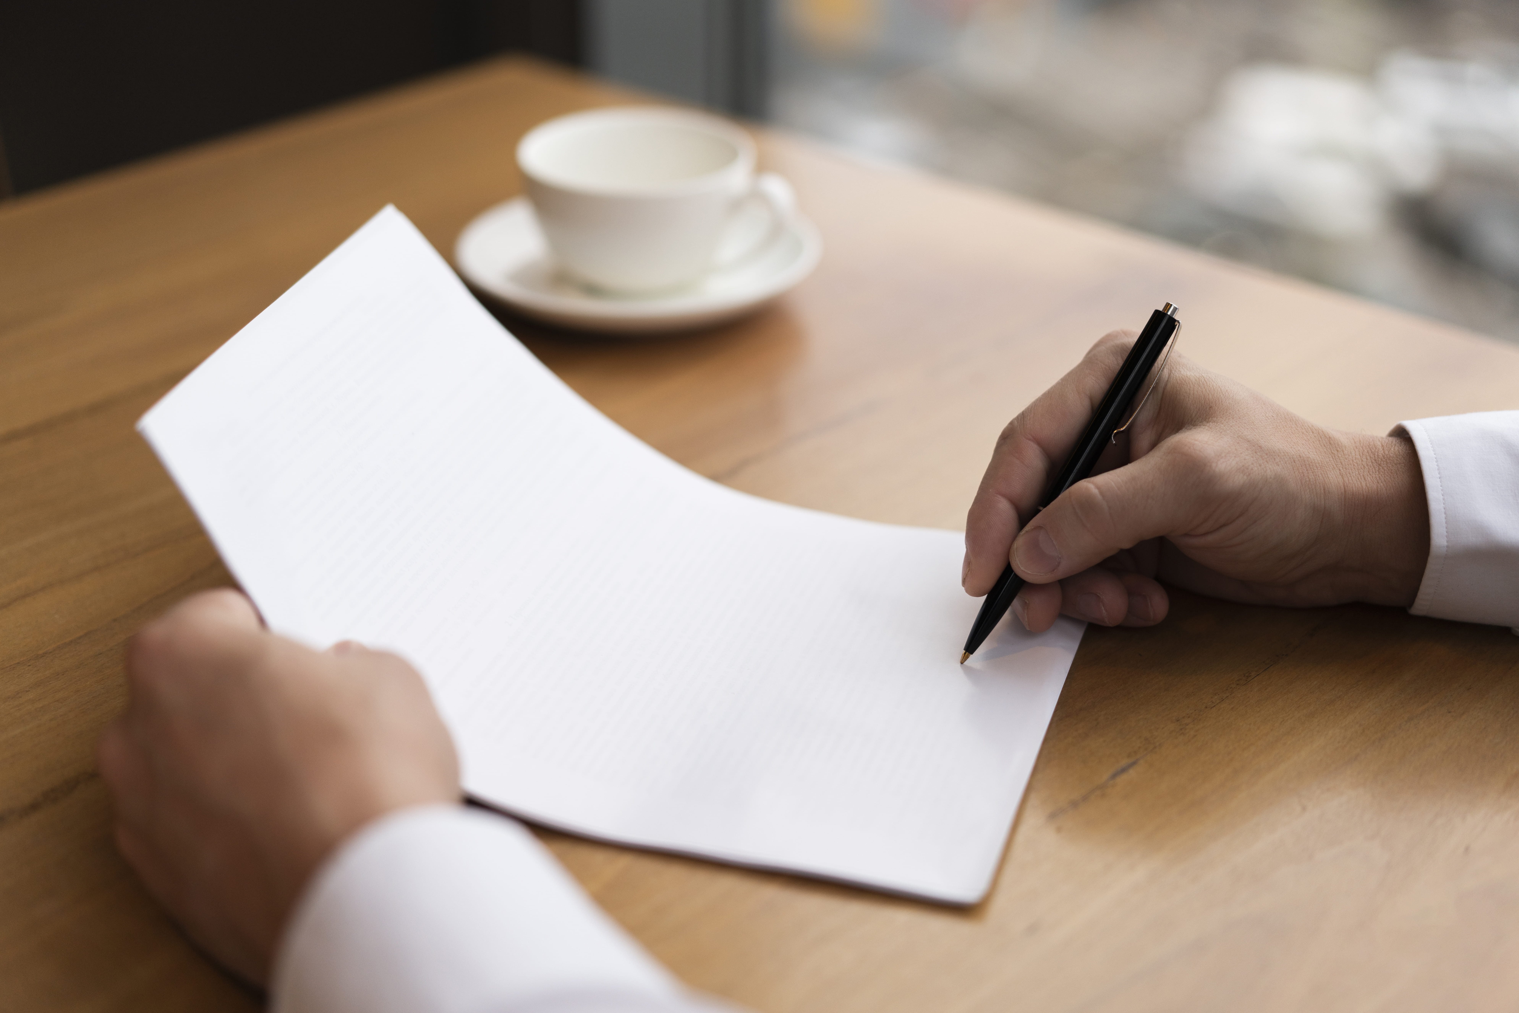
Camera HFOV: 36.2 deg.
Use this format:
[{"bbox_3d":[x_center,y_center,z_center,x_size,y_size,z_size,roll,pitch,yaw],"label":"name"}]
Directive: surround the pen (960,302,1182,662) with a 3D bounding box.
[{"bbox_3d":[0.097,-0.005,0.734,0.012,0.138,0.009,30,20,6],"label":"pen"}]

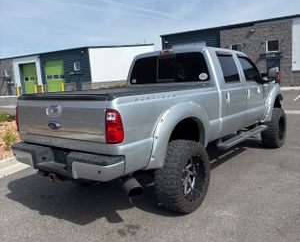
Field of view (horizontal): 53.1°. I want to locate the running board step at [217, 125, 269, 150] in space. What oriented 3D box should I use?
[{"bbox_3d":[1.768,0.271,5.562,0.170,0.090,2.100,2,9,38],"label":"running board step"}]

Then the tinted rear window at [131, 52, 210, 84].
[{"bbox_3d":[0.297,-0.874,5.091,1.550,0.450,0.070,2,-3,38],"label":"tinted rear window"}]

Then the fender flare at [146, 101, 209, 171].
[{"bbox_3d":[0.422,0.127,3.617,0.150,0.680,1.420,2,9,38],"label":"fender flare"}]

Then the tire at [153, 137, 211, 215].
[{"bbox_3d":[0.440,0.708,3.858,0.335,0.925,0.925,2,9,38],"label":"tire"}]

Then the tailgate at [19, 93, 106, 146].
[{"bbox_3d":[-1.035,-0.035,3.454,1.580,0.500,0.090,2,9,38],"label":"tailgate"}]

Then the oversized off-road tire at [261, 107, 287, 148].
[{"bbox_3d":[2.878,0.167,6.940,0.335,0.925,0.925,2,9,38],"label":"oversized off-road tire"}]

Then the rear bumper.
[{"bbox_3d":[-1.067,0.459,3.438,1.980,0.300,0.250,2,9,38],"label":"rear bumper"}]

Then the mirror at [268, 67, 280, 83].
[{"bbox_3d":[2.327,-0.846,5.634,0.250,0.320,0.160,2,9,38],"label":"mirror"}]

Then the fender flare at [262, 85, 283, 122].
[{"bbox_3d":[2.801,-0.442,6.667,0.150,0.760,1.370,2,9,38],"label":"fender flare"}]

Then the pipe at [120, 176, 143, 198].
[{"bbox_3d":[-0.188,0.687,3.292,0.150,0.150,0.250,-6,26,-22],"label":"pipe"}]

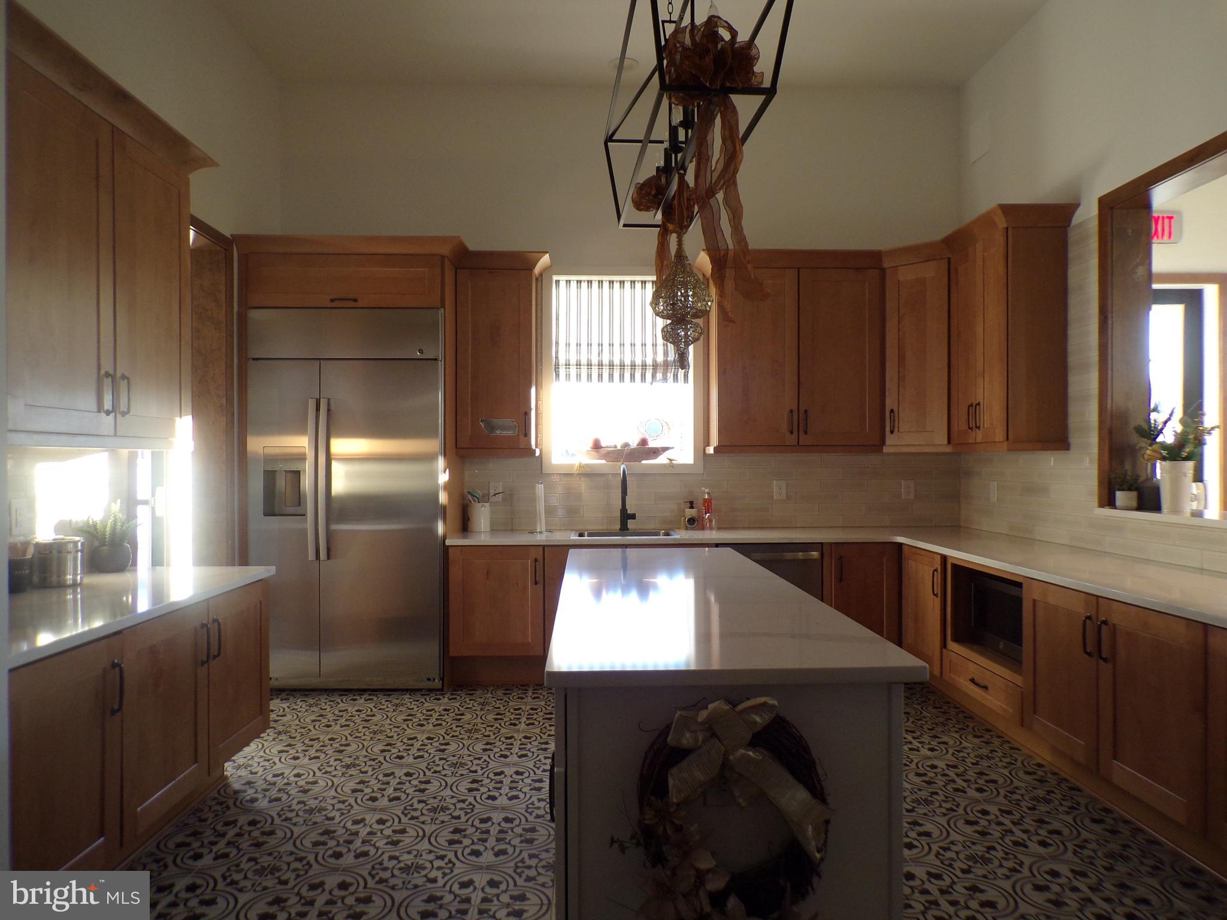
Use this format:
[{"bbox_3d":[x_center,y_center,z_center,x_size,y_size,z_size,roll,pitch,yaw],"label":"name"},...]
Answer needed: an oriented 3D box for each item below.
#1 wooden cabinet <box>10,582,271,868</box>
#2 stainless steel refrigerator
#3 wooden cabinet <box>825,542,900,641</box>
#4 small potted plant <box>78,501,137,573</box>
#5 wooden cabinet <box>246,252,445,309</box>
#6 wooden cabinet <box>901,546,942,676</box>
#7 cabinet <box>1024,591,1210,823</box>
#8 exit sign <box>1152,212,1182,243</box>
[{"bbox_3d":[-1.672,0.797,2.637,0.600,0.648,1.618,0,0,-2],"label":"wooden cabinet"},{"bbox_3d":[-1.486,0.220,4.988,1.077,2.114,0.655,0,0,-2],"label":"stainless steel refrigerator"},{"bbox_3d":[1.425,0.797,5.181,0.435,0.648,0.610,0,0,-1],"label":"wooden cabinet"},{"bbox_3d":[-1.943,0.295,3.271,0.197,0.267,0.186,0,0,-2],"label":"small potted plant"},{"bbox_3d":[-1.514,-1.005,5.093,1.095,0.304,0.625,0,0,-1],"label":"wooden cabinet"},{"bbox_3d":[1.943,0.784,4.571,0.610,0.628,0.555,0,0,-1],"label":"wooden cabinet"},{"bbox_3d":[1.977,0.785,2.944,0.615,0.625,1.013,0,0,-2],"label":"cabinet"},{"bbox_3d":[3.528,-1.506,5.525,0.292,0.198,0.055,0,0,-2],"label":"exit sign"}]

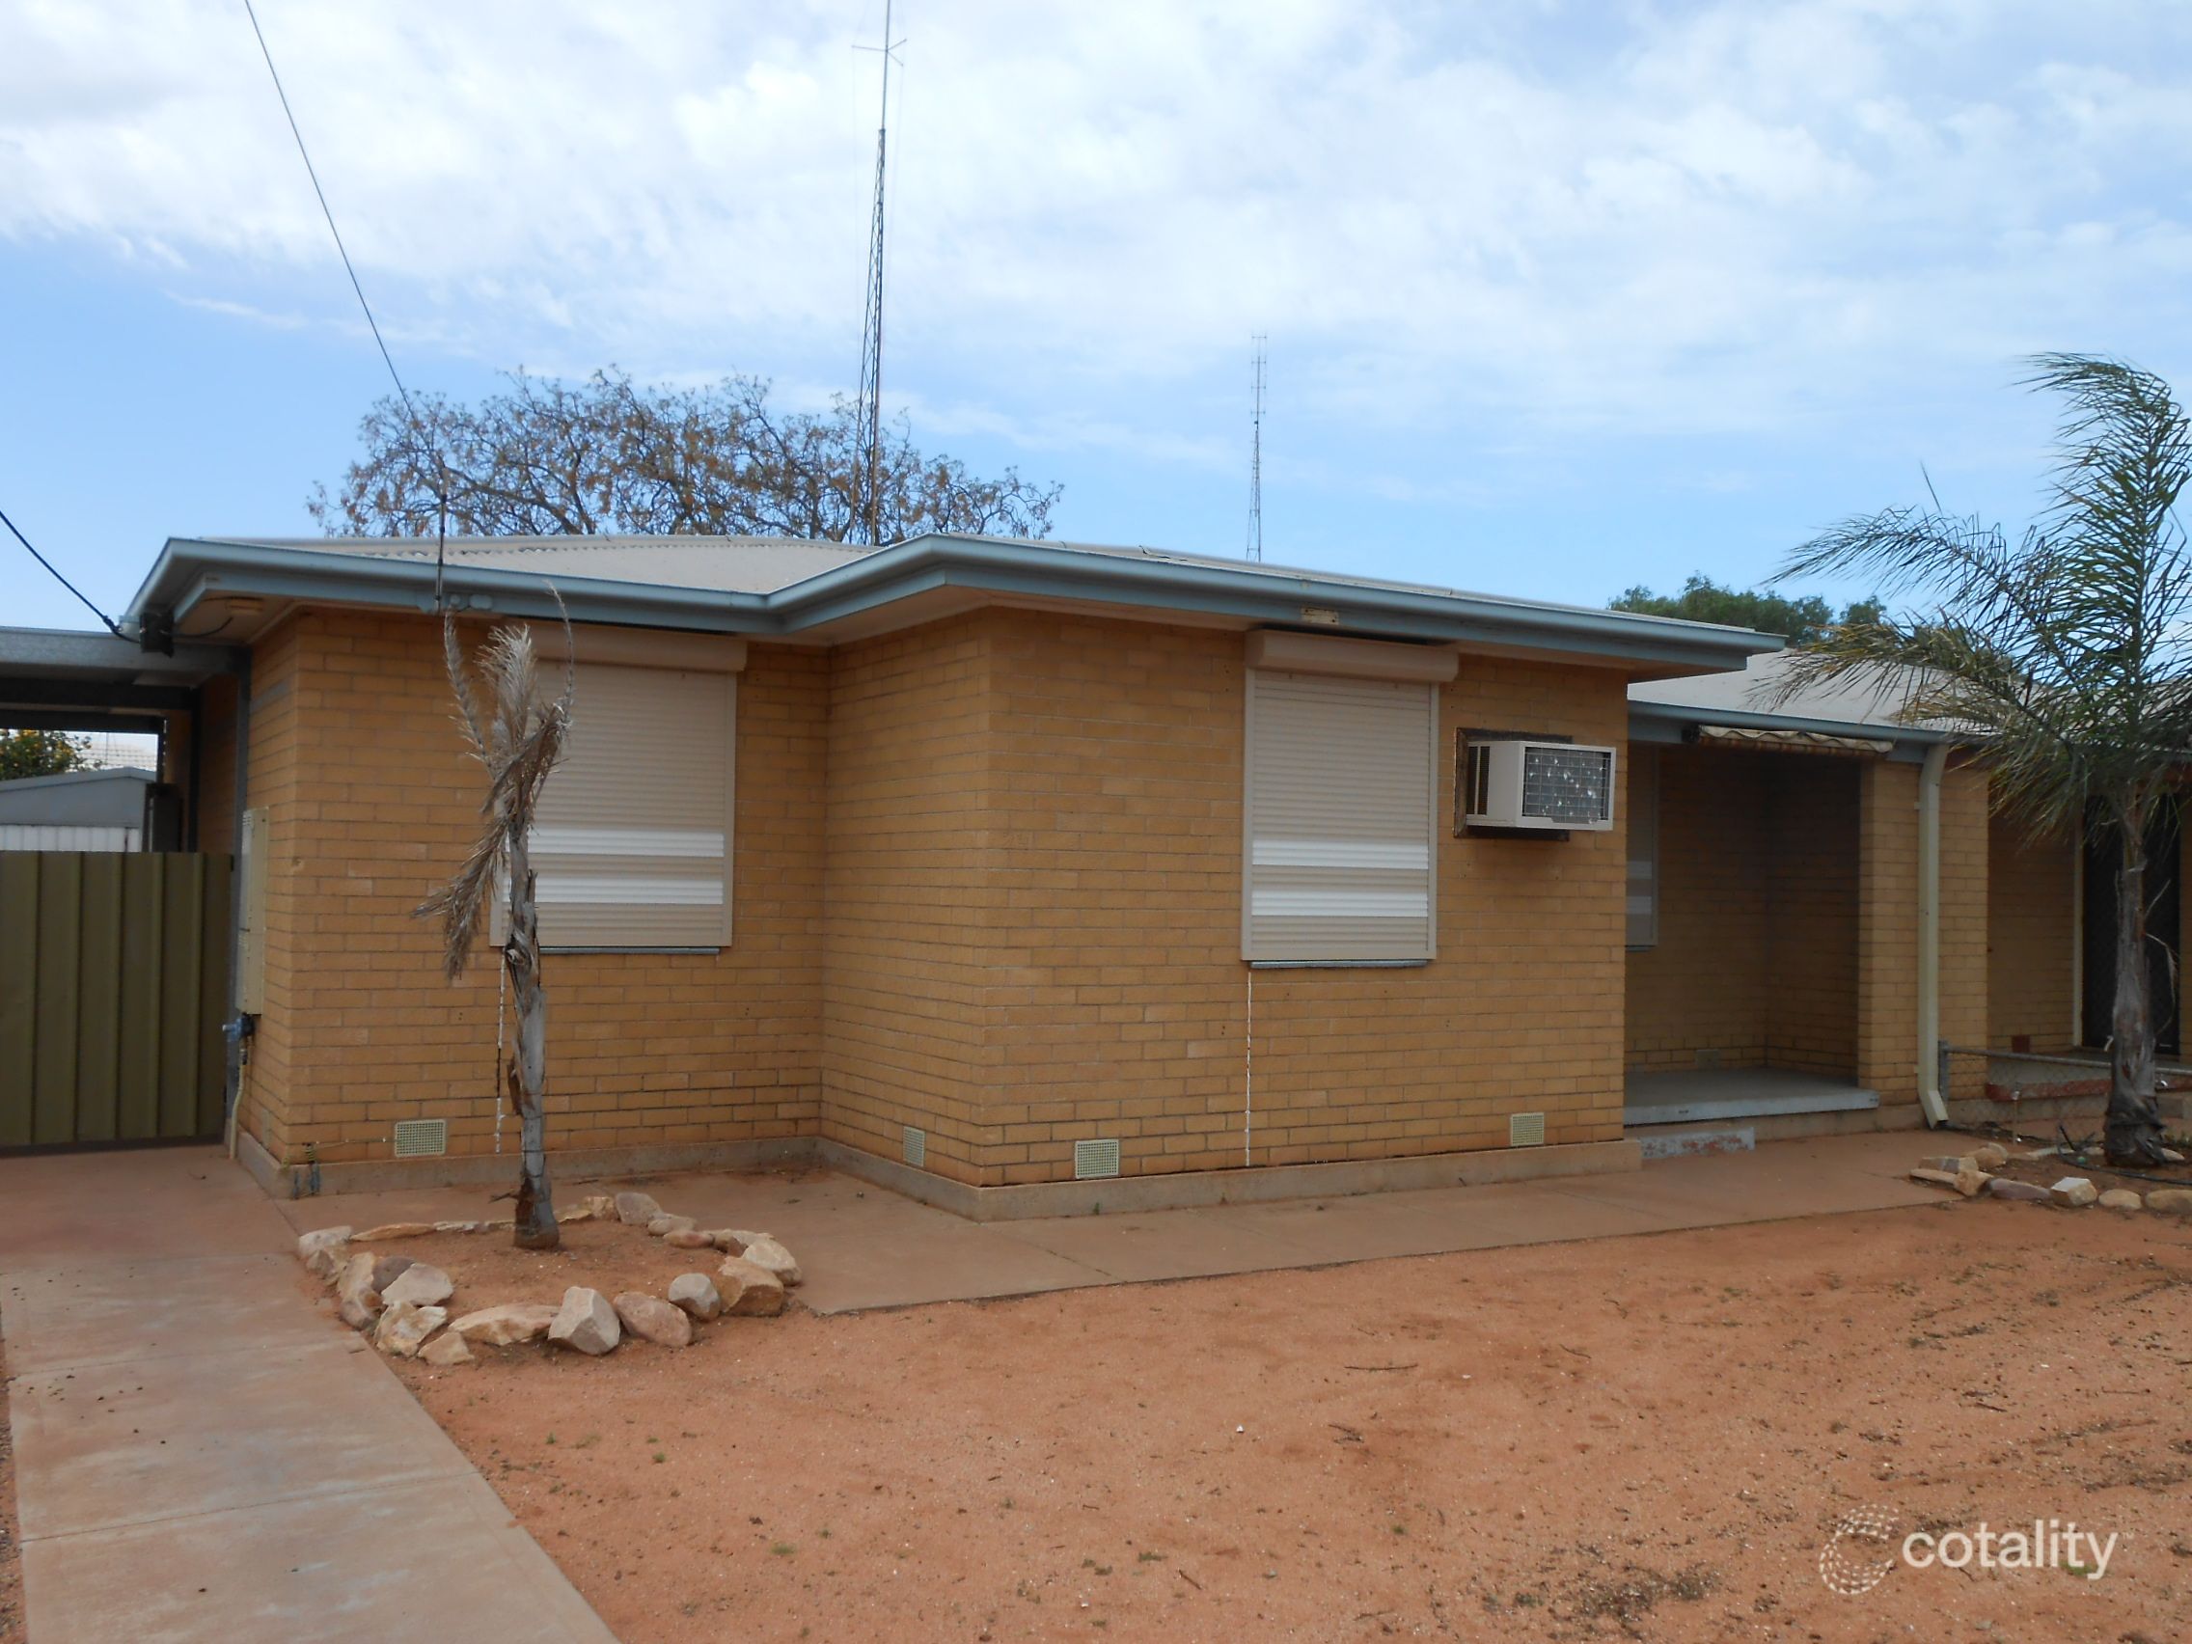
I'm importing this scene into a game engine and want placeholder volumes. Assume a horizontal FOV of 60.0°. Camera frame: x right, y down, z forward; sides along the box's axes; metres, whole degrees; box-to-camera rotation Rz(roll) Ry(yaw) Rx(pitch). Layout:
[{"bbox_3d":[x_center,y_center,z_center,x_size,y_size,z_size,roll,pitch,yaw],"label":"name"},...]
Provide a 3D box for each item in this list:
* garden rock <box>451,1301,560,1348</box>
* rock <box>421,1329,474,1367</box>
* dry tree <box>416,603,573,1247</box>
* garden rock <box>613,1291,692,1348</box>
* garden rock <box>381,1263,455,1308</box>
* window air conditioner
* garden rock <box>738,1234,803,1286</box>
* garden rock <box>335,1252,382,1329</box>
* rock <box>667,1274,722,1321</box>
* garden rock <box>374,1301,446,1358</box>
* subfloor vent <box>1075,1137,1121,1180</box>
[{"bbox_3d":[-1.880,1.599,6.051,0.330,0.105,0.190,2,-2,-17],"label":"garden rock"},{"bbox_3d":[-1.969,1.597,5.766,0.155,0.085,0.130,2,-2,-19],"label":"rock"},{"bbox_3d":[-2.430,0.406,7.670,0.620,2.578,0.580,2,-2,-17],"label":"dry tree"},{"bbox_3d":[-1.452,1.625,6.210,0.250,0.173,0.188,1,-2,-13],"label":"garden rock"},{"bbox_3d":[-2.335,1.597,6.544,0.235,0.110,0.200,2,-2,-19],"label":"garden rock"},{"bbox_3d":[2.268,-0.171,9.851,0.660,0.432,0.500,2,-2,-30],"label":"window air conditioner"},{"bbox_3d":[-1.241,1.666,7.225,0.209,0.164,0.292,2,-2,-30],"label":"garden rock"},{"bbox_3d":[-2.460,1.563,6.341,0.150,0.180,0.320,2,-2,-21],"label":"garden rock"},{"bbox_3d":[-1.394,1.650,6.597,0.186,0.152,0.176,1,-2,-12],"label":"rock"},{"bbox_3d":[-2.129,1.575,5.899,0.210,0.135,0.200,2,-2,-20],"label":"garden rock"},{"bbox_3d":[0.012,1.536,8.655,0.230,0.165,0.030,2,-2,-30],"label":"subfloor vent"}]

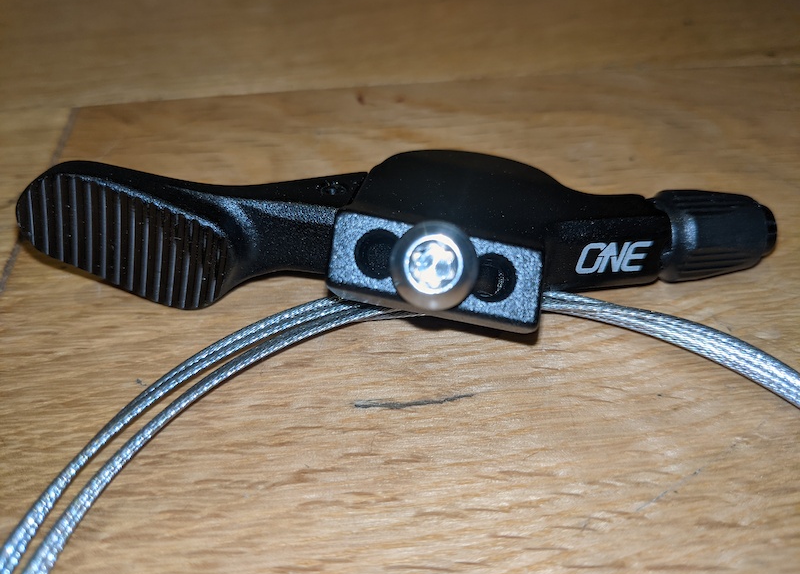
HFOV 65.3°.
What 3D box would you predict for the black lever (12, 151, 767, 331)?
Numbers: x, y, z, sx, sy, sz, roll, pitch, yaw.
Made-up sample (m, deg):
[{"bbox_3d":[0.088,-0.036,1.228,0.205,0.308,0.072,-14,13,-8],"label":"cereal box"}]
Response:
[{"bbox_3d":[0.000,-0.006,0.074,0.096,0.018,0.023,0,48,0],"label":"black lever"}]

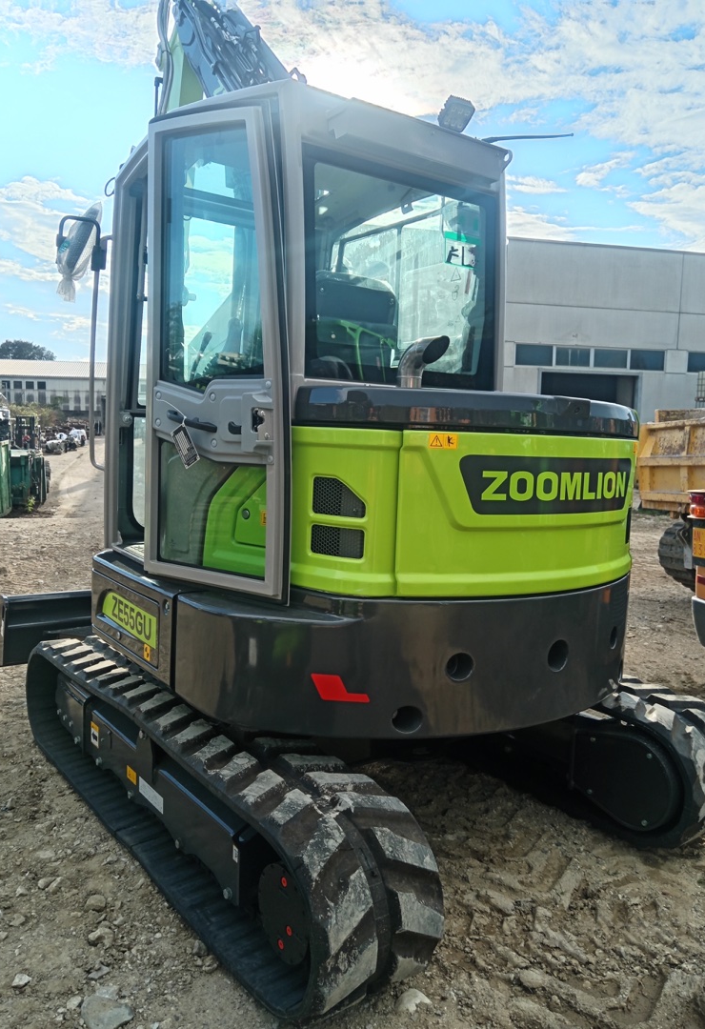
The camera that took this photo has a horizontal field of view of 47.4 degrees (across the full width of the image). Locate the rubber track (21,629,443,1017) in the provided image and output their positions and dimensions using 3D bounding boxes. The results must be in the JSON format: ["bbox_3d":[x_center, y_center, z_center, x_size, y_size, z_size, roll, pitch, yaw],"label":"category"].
[{"bbox_3d":[-0.657,0.911,2.954,0.400,0.565,2.560,-3,8,-36],"label":"rubber track"}]

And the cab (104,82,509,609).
[{"bbox_3d":[-0.257,-0.598,3.103,1.130,1.560,1.180,-3,8,-36],"label":"cab"}]

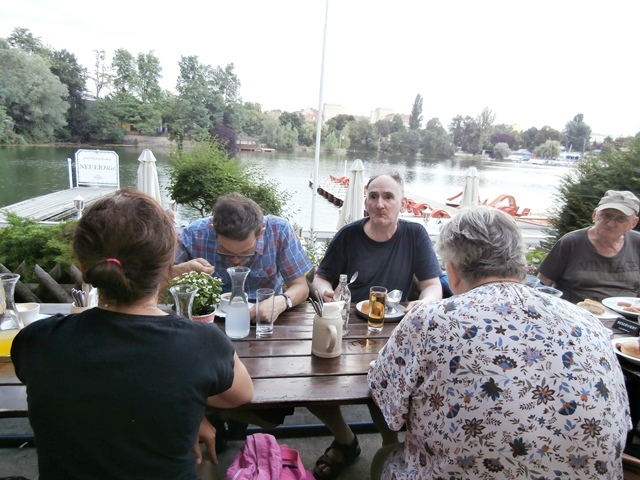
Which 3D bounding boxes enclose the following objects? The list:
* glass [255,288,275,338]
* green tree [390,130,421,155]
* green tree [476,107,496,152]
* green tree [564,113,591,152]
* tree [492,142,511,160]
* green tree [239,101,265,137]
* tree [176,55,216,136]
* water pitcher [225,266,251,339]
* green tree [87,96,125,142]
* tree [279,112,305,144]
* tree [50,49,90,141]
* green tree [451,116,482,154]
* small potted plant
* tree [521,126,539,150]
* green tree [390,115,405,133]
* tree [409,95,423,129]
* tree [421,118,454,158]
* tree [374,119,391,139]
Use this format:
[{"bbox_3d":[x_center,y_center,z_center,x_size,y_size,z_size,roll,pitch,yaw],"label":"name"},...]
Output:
[{"bbox_3d":[-0.176,0.234,1.421,0.061,0.148,0.061,1,13,-7],"label":"glass"},{"bbox_3d":[25.748,-29.535,134.405,9.497,7.640,9.022,3,12,0],"label":"green tree"},{"bbox_3d":[52.032,-34.219,138.657,6.531,14.550,6.205,3,12,0],"label":"green tree"},{"bbox_3d":[101.561,-41.808,175.000,10.649,15.764,10.649,10,14,28],"label":"green tree"},{"bbox_3d":[53.986,-26.324,131.976,5.086,5.193,4.832,3,12,0],"label":"tree"},{"bbox_3d":[-16.984,-28.885,110.010,6.595,11.063,6.265,3,12,0],"label":"green tree"},{"bbox_3d":[-21.535,-24.963,78.000,7.735,14.909,7.735,-1,13,-15],"label":"tree"},{"bbox_3d":[-0.258,0.199,1.402,0.080,0.217,0.080,0,13,-10],"label":"water pitcher"},{"bbox_3d":[-32.874,-18.391,68.000,5.977,7.022,5.977,-3,14,-25],"label":"green tree"},{"bbox_3d":[-7.770,-30.534,120.964,6.734,9.256,6.397,3,12,0],"label":"tree"},{"bbox_3d":[-38.724,-22.383,68.727,6.328,14.123,6.011,3,12,0],"label":"tree"},{"bbox_3d":[57.781,-41.413,175.000,12.621,14.226,12.621,7,13,17],"label":"green tree"},{"bbox_3d":[-0.375,0.204,1.341,0.185,0.223,0.185,-1,13,-16],"label":"small potted plant"},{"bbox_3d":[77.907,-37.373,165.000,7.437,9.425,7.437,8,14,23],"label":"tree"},{"bbox_3d":[24.435,-33.893,139.893,4.792,11.010,4.553,3,12,0],"label":"green tree"},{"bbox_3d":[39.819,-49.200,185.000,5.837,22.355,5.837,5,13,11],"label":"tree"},{"bbox_3d":[34.994,-30.229,132.143,9.620,11.555,9.139,3,12,0],"label":"tree"},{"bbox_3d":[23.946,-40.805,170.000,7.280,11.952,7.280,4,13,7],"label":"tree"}]

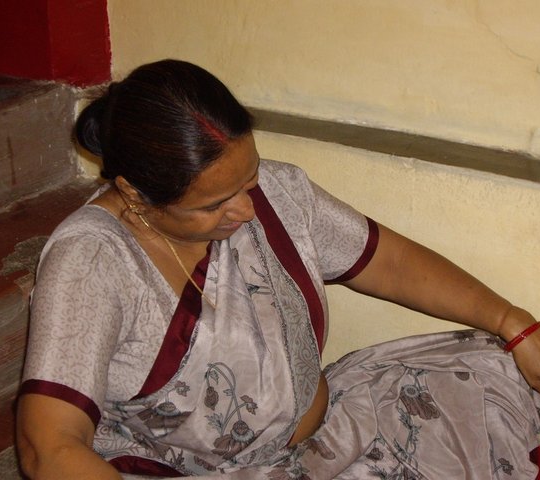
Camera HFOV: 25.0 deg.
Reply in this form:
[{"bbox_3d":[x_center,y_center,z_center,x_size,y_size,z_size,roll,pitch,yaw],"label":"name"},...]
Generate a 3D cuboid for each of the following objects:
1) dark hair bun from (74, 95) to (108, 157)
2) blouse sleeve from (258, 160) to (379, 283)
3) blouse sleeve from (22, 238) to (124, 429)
[{"bbox_3d":[-0.222,-0.144,1.550,0.055,0.075,0.070,20,18,36],"label":"dark hair bun"},{"bbox_3d":[0.067,-0.021,1.610,0.170,0.125,0.120,36,-5,-27],"label":"blouse sleeve"},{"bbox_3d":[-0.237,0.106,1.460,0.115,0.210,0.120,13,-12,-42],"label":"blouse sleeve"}]

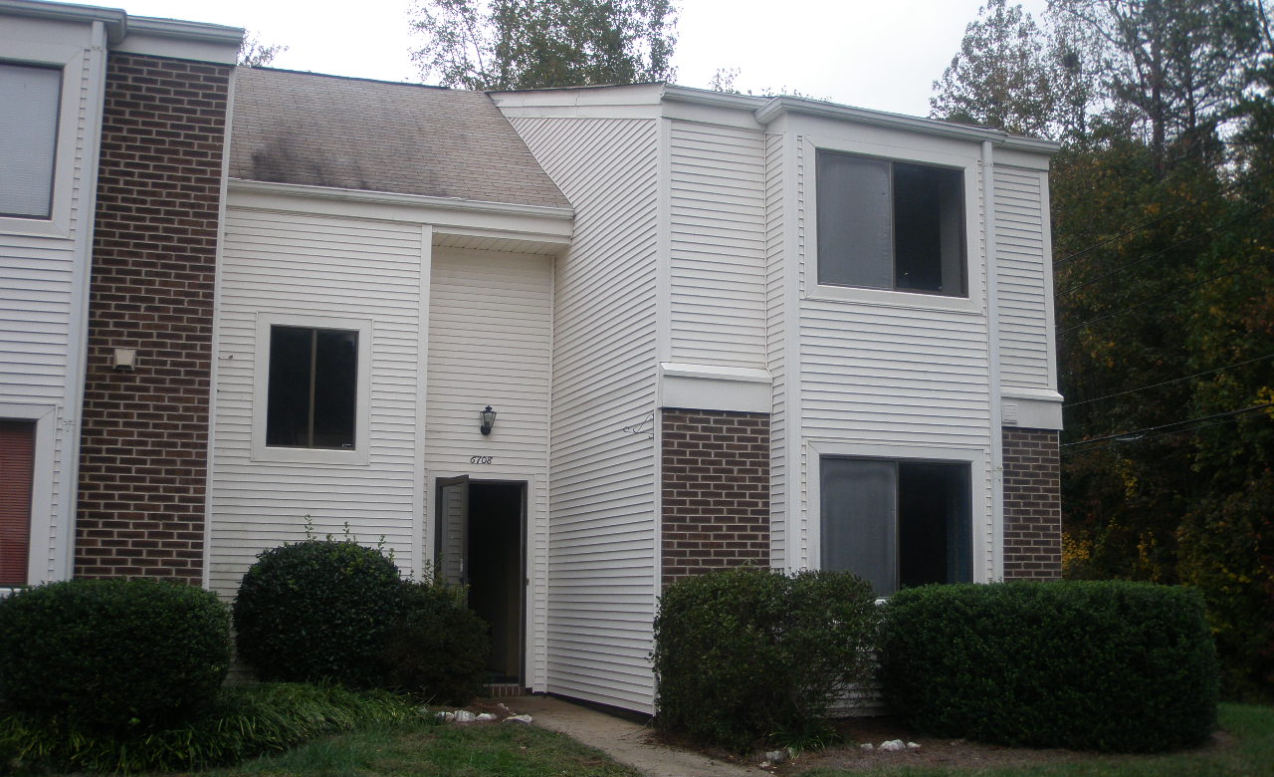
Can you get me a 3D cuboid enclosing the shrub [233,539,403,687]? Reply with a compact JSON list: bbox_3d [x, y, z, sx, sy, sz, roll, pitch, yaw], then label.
[{"bbox_3d":[-2.805,2.052,12.308,1.420,1.414,1.350,3,-9,-20],"label":"shrub"}]

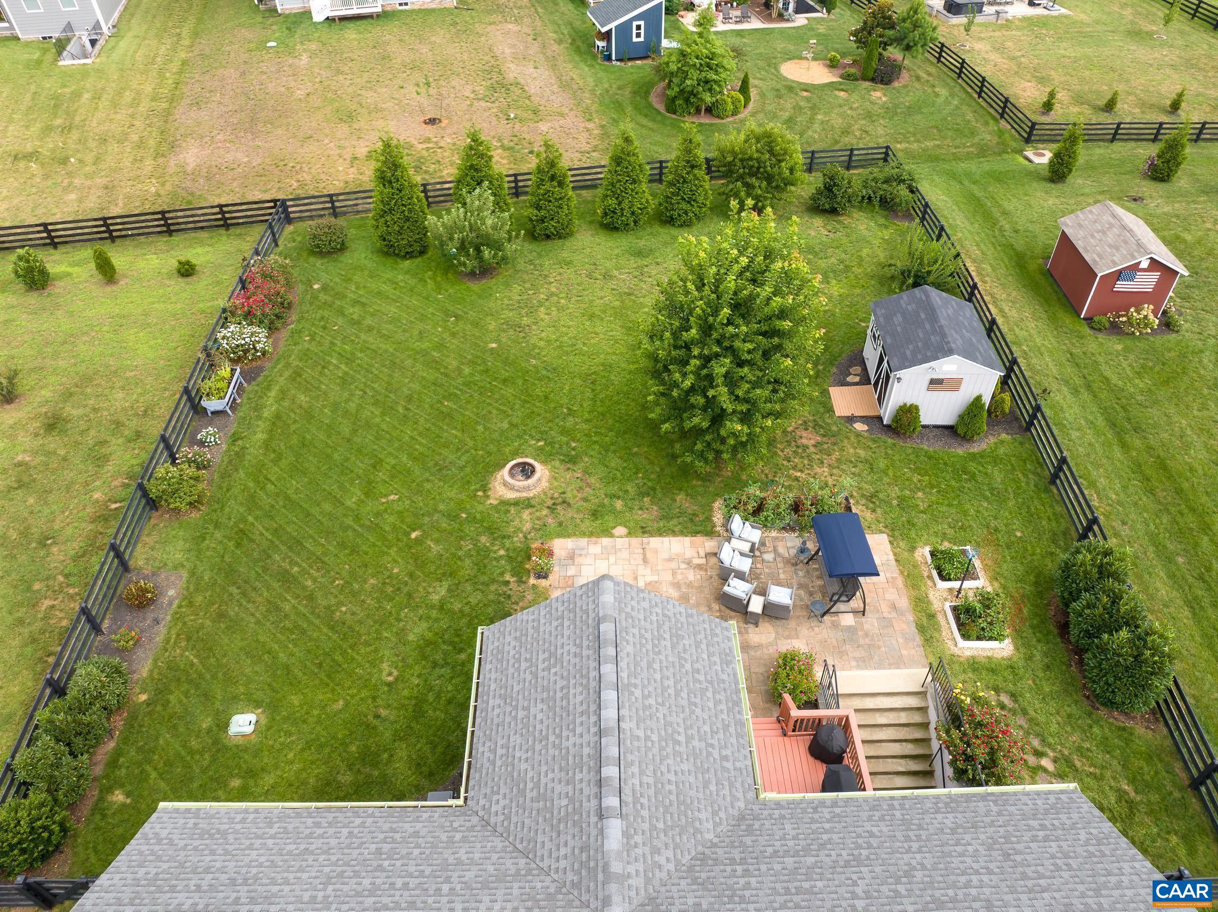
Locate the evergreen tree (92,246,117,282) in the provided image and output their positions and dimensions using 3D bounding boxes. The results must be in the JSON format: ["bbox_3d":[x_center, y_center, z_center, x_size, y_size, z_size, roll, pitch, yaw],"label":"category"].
[{"bbox_3d":[-20.933,-7.965,34.995,0.686,1.636,0.686,-1,43,0],"label":"evergreen tree"}]

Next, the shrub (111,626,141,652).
[{"bbox_3d":[-13.230,4.953,23.024,0.779,0.420,0.740,-1,44,0],"label":"shrub"}]

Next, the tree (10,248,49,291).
[{"bbox_3d":[-24.297,-7.907,35.295,1.350,1.750,1.350,0,43,0],"label":"tree"}]

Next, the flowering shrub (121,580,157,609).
[{"bbox_3d":[-13.421,3.896,24.083,0.936,0.500,0.936,-1,44,0],"label":"flowering shrub"}]

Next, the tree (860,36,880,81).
[{"bbox_3d":[16.628,-25.244,53.498,1.091,2.588,1.091,-1,44,0],"label":"tree"}]

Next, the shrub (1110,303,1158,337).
[{"bbox_3d":[20.524,-5.410,32.854,1.662,1.150,1.163,-1,44,0],"label":"shrub"}]

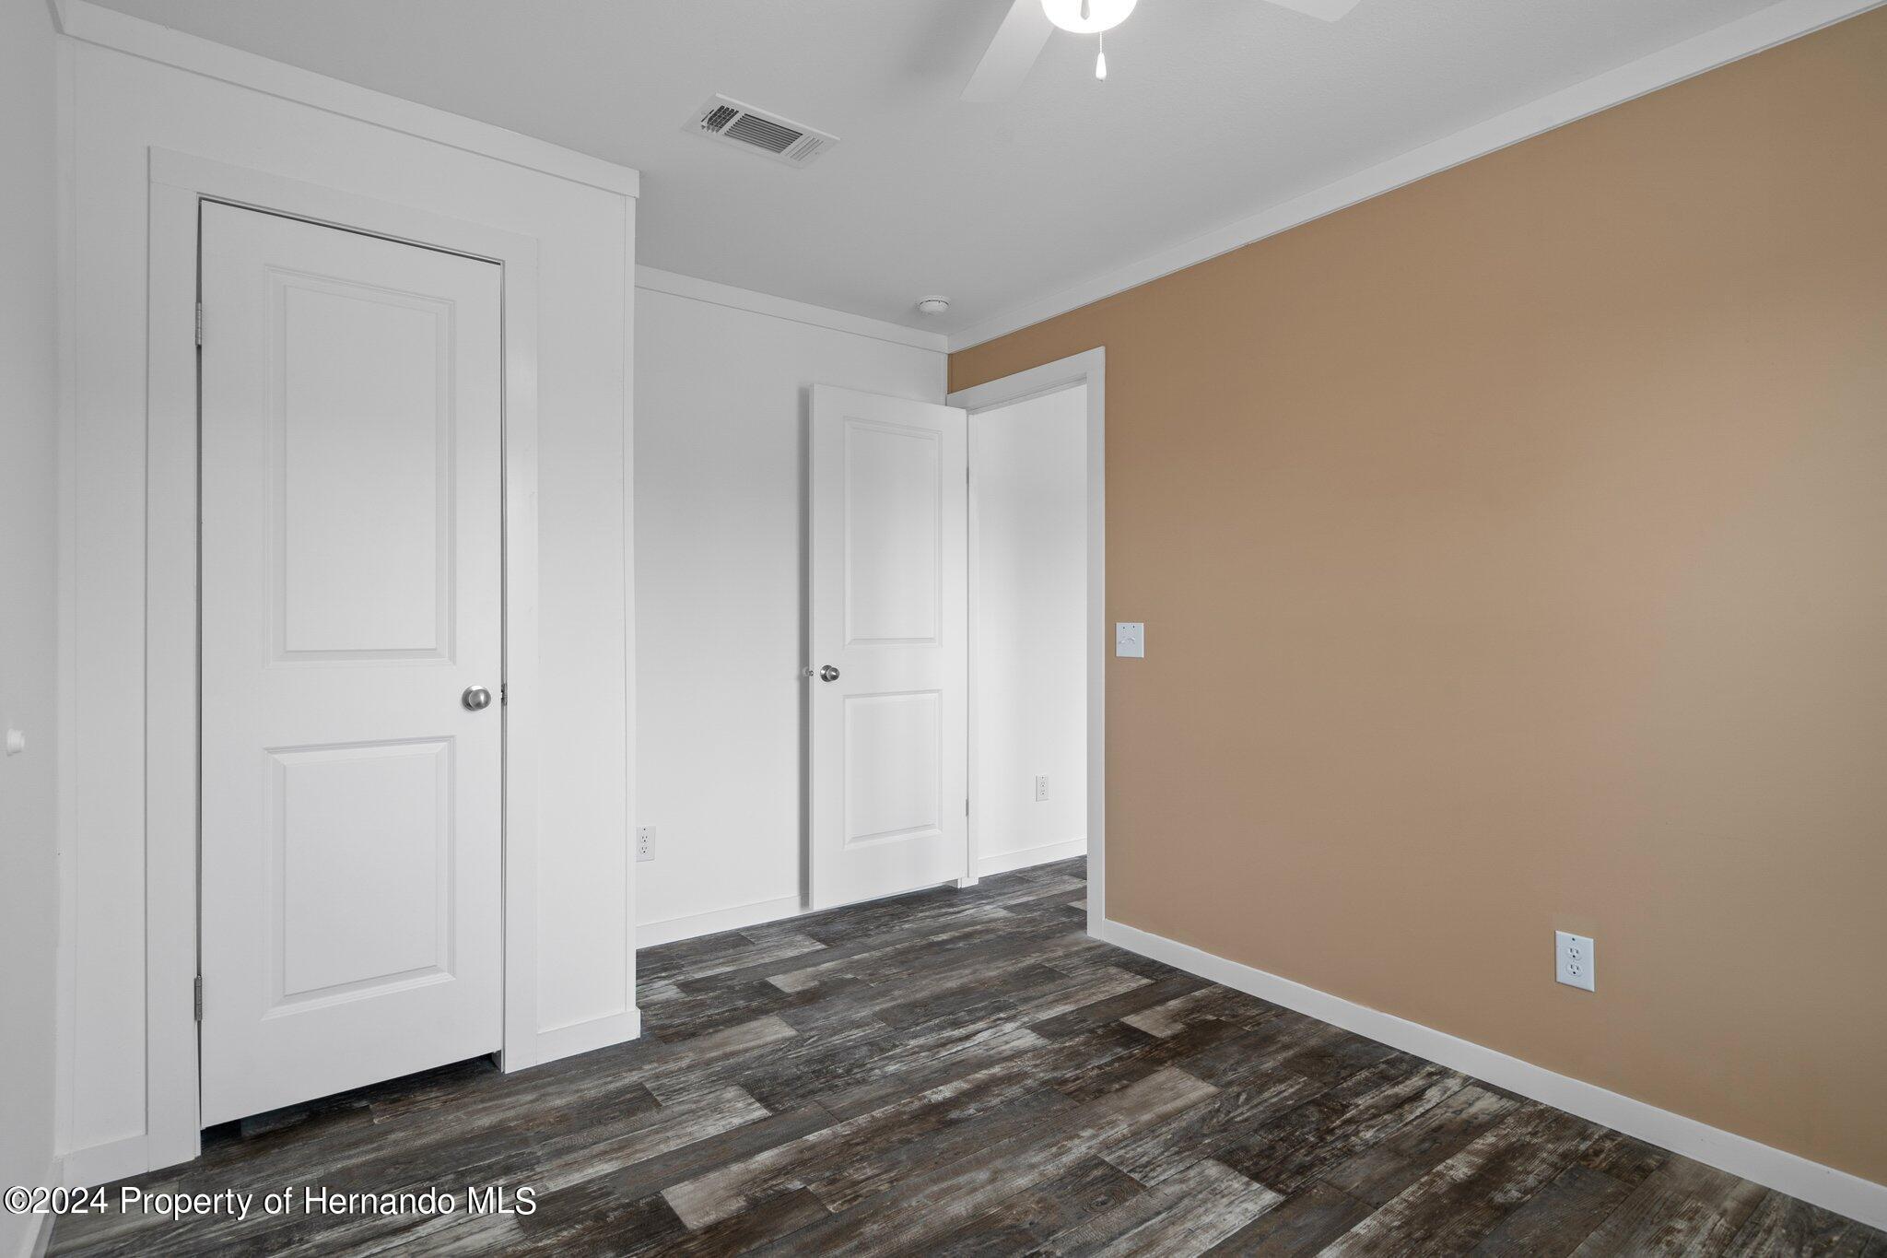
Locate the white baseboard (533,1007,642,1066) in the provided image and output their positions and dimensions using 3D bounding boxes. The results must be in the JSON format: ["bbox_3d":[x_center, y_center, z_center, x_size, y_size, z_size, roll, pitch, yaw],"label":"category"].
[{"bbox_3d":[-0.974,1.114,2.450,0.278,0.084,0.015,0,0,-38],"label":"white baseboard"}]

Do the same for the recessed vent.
[{"bbox_3d":[-0.473,-1.294,2.322,0.342,0.020,0.198,0,0,-38],"label":"recessed vent"}]

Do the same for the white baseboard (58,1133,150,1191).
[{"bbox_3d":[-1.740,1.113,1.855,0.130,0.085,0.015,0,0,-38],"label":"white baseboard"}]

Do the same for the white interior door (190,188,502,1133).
[{"bbox_3d":[-1.398,0.077,2.145,0.599,2.040,0.040,0,0,-38],"label":"white interior door"}]

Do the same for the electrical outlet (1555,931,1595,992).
[{"bbox_3d":[1.511,0.793,2.129,0.009,0.123,0.078,0,0,-38],"label":"electrical outlet"}]

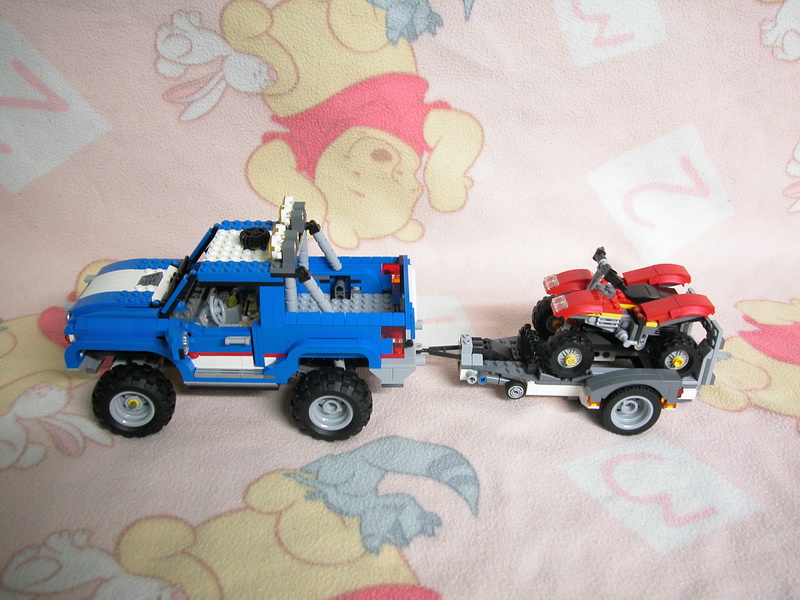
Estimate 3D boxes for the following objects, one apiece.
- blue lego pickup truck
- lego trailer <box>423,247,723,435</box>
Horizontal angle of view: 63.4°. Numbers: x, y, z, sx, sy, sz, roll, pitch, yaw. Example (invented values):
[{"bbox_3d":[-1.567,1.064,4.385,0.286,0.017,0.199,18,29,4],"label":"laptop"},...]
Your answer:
[{"bbox_3d":[-0.110,0.003,0.480,0.254,0.146,0.144,0,31,-1],"label":"blue lego pickup truck"},{"bbox_3d":[0.126,0.020,0.496,0.215,0.106,0.128,0,31,-1],"label":"lego trailer"}]

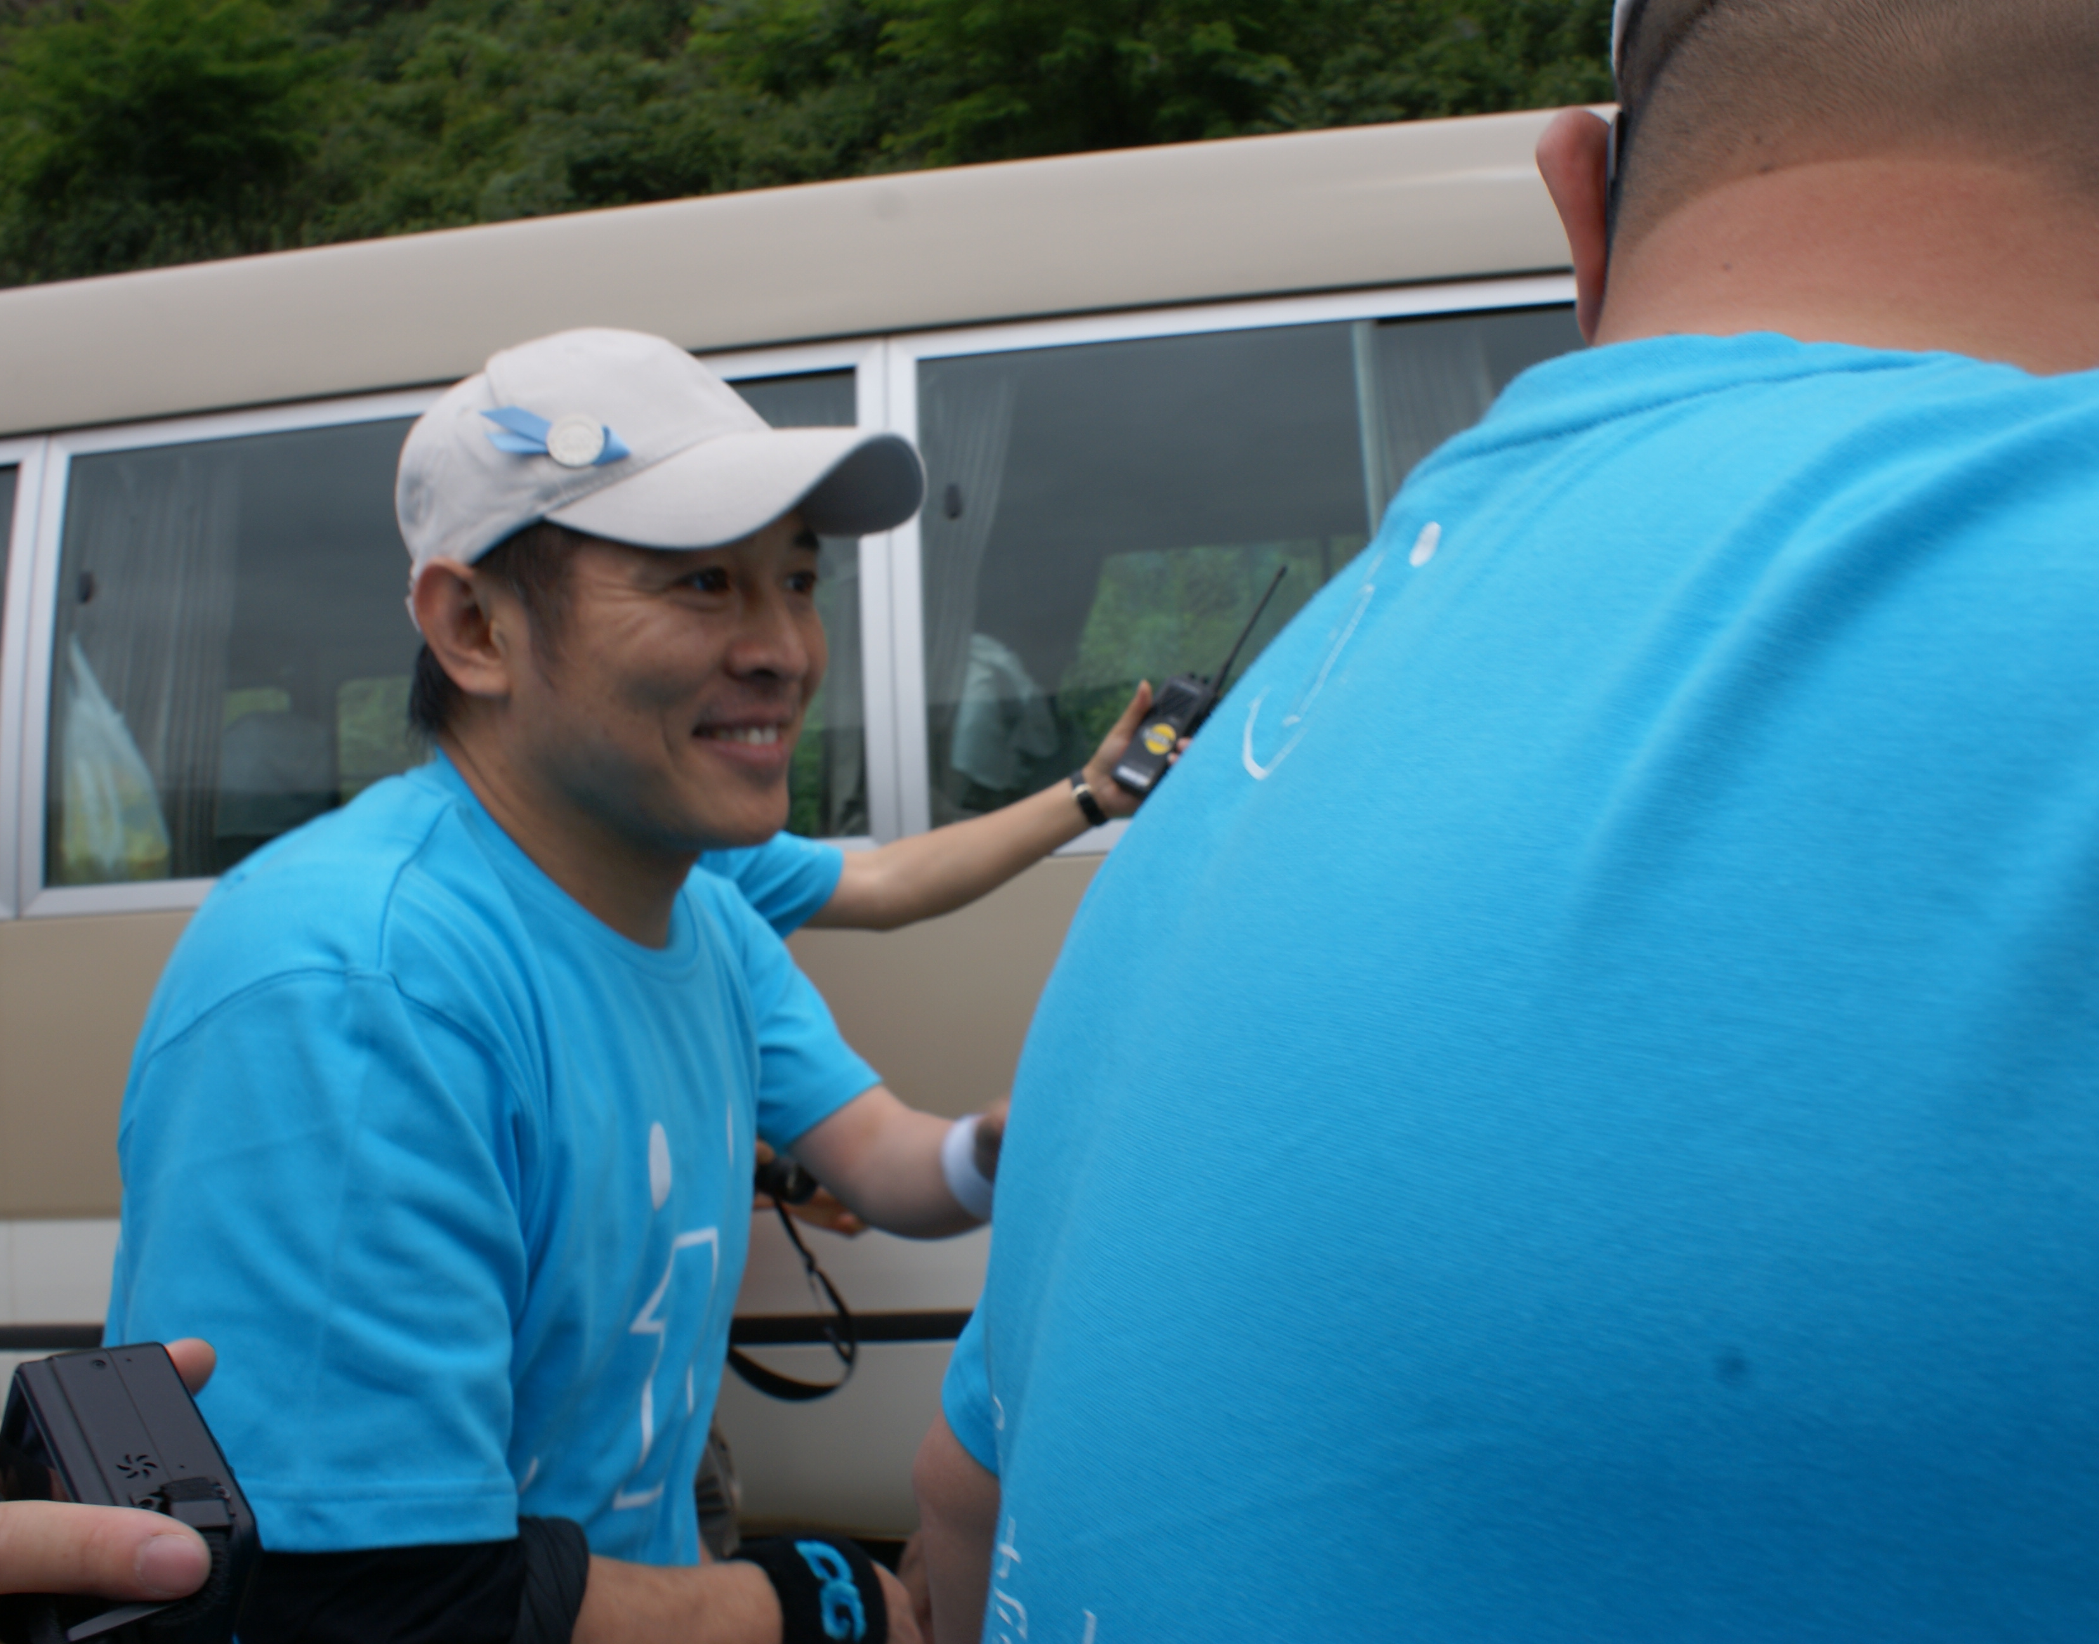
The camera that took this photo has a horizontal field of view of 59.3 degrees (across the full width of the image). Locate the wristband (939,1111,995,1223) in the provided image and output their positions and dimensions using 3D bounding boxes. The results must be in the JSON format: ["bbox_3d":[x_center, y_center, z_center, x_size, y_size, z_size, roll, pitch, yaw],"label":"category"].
[{"bbox_3d":[-0.030,0.215,1.140,0.062,0.071,0.048,4,-13,-32],"label":"wristband"}]

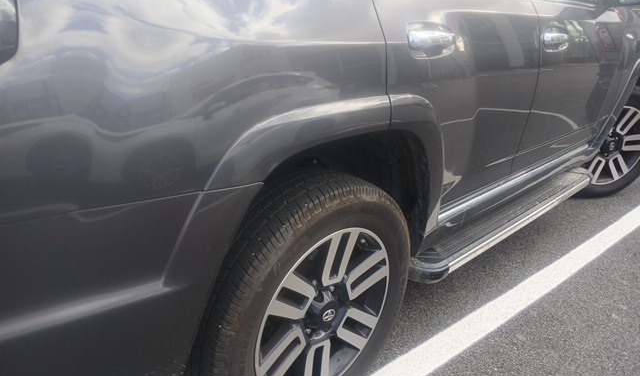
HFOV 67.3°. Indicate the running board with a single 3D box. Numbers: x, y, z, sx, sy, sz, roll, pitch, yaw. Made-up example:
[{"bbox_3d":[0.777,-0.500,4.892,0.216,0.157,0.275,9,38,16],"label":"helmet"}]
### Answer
[{"bbox_3d":[0.970,0.112,2.370,1.775,0.075,0.181,-18,30,-41],"label":"running board"}]

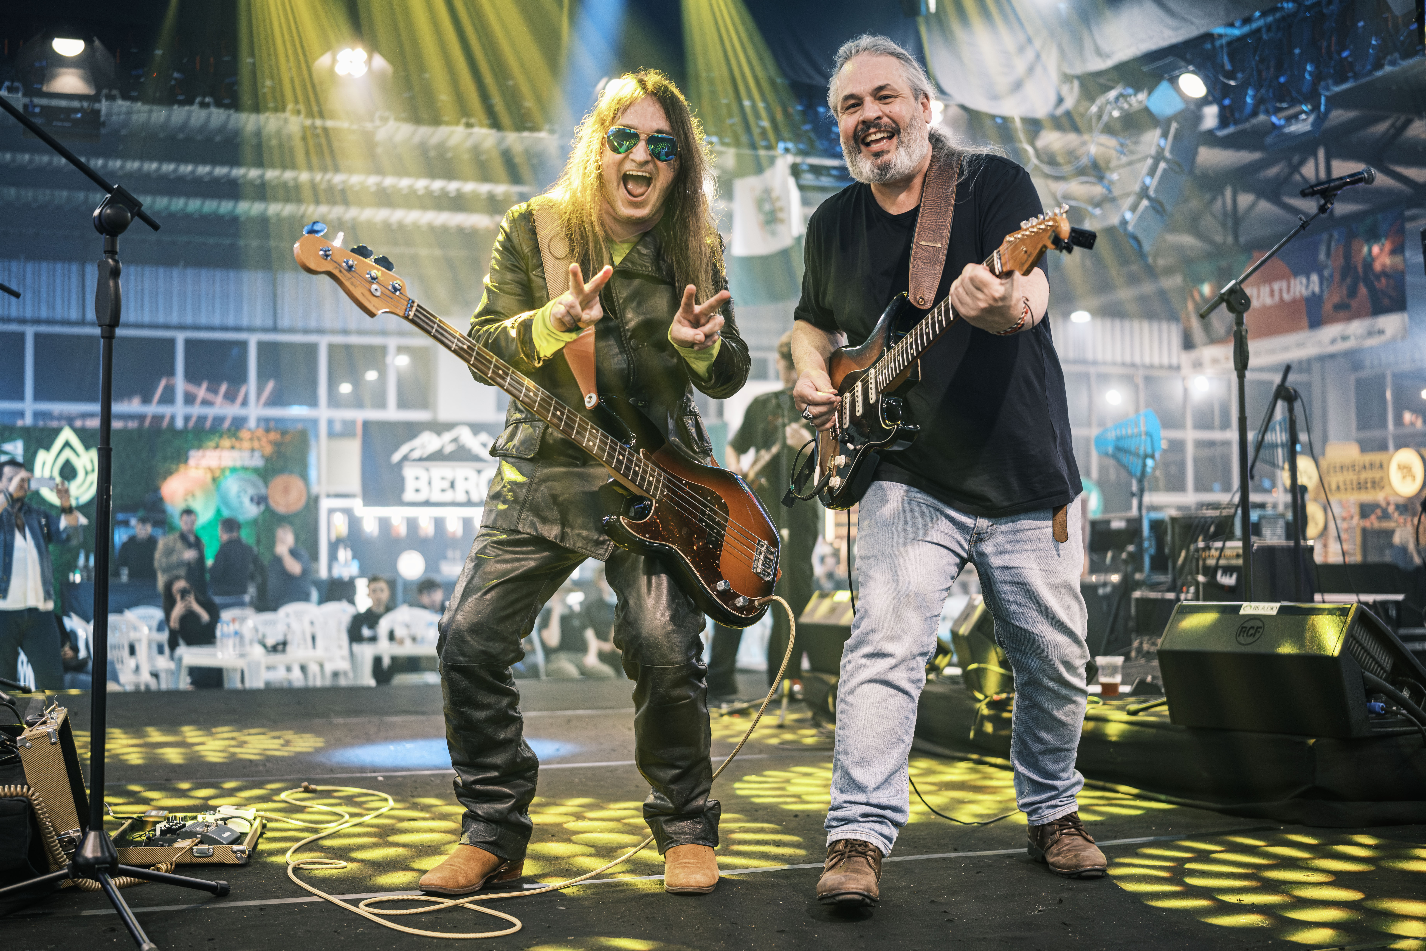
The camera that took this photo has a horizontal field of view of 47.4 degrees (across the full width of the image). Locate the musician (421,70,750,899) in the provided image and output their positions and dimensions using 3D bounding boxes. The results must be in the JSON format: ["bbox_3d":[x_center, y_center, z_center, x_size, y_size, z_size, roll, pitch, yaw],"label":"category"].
[{"bbox_3d":[-0.250,0.008,3.330,0.700,1.680,0.600,0,-3,-3],"label":"musician"}]

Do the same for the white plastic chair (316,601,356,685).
[{"bbox_3d":[-3.354,1.566,14.400,0.530,0.860,0.530,-1,-4,14],"label":"white plastic chair"}]

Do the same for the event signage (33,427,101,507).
[{"bbox_3d":[-6.679,-0.092,16.800,0.680,0.830,0.060,1,-3,-17],"label":"event signage"}]

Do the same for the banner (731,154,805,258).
[{"bbox_3d":[0.323,-1.604,9.700,0.440,0.610,0.100,1,-3,-15],"label":"banner"}]

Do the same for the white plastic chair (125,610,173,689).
[{"bbox_3d":[-5.144,1.632,14.800,0.530,0.850,0.530,2,-4,-30],"label":"white plastic chair"}]

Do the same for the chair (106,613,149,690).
[{"bbox_3d":[-4.796,1.556,13.300,0.540,0.850,0.540,3,-5,-41],"label":"chair"}]

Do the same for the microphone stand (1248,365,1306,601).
[{"bbox_3d":[2.170,0.184,6.100,0.600,1.187,0.600,-1,-4,11],"label":"microphone stand"}]

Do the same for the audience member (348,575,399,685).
[{"bbox_3d":[-2.595,1.352,12.500,0.500,1.180,0.750,0,-4,-9],"label":"audience member"}]

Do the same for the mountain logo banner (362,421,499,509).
[{"bbox_3d":[-3.060,-0.140,19.500,2.280,1.060,0.050,1,-4,-16],"label":"mountain logo banner"}]

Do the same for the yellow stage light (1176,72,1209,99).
[{"bbox_3d":[2.705,-2.202,9.119,0.190,0.190,0.130,-3,29,45],"label":"yellow stage light"}]

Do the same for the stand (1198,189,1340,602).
[{"bbox_3d":[1.573,-0.070,4.800,0.620,1.540,0.600,-1,-4,6],"label":"stand"}]

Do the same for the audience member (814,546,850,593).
[{"bbox_3d":[1.681,1.787,23.000,0.500,1.600,0.400,0,-4,0],"label":"audience member"}]

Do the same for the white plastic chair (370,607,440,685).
[{"bbox_3d":[-2.135,1.361,11.576,0.560,0.860,0.560,0,-3,-9],"label":"white plastic chair"}]

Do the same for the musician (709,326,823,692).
[{"bbox_3d":[0.250,0.197,7.839,0.620,1.800,0.480,-1,-3,7],"label":"musician"}]

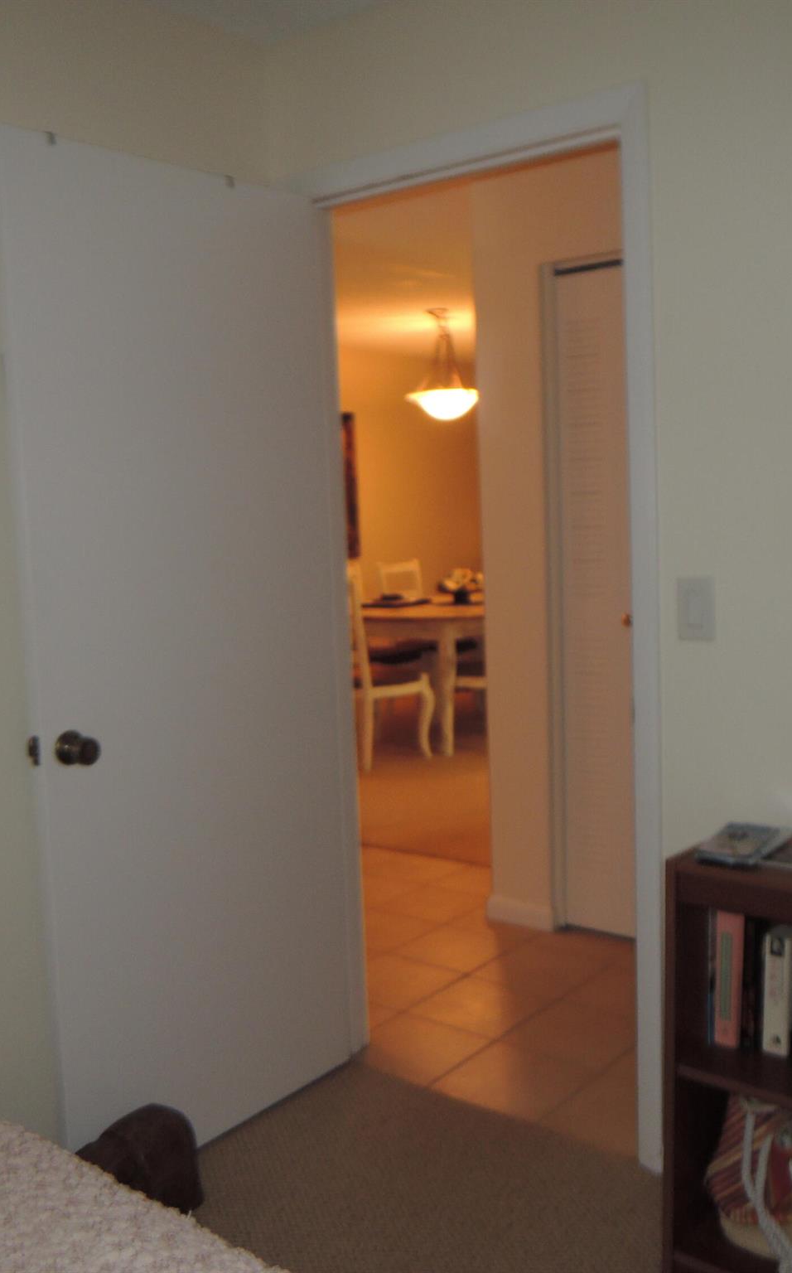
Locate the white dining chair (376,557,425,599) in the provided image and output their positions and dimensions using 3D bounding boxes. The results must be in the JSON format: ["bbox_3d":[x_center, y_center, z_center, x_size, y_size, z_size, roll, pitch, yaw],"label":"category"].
[{"bbox_3d":[0.225,0.023,7.364,0.530,0.995,0.450,3,8,39],"label":"white dining chair"}]

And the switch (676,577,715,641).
[{"bbox_3d":[0.557,-0.050,2.180,0.071,0.116,0.009,3,8,39],"label":"switch"}]

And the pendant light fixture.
[{"bbox_3d":[0.268,-1.559,6.750,0.425,0.640,0.425,-2,6,0],"label":"pendant light fixture"}]

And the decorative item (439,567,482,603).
[{"bbox_3d":[0.378,-0.295,6.880,0.270,0.205,0.270,-2,6,0],"label":"decorative item"}]

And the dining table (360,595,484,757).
[{"bbox_3d":[0.370,0.177,6.952,1.020,0.770,1.500,3,8,39],"label":"dining table"}]

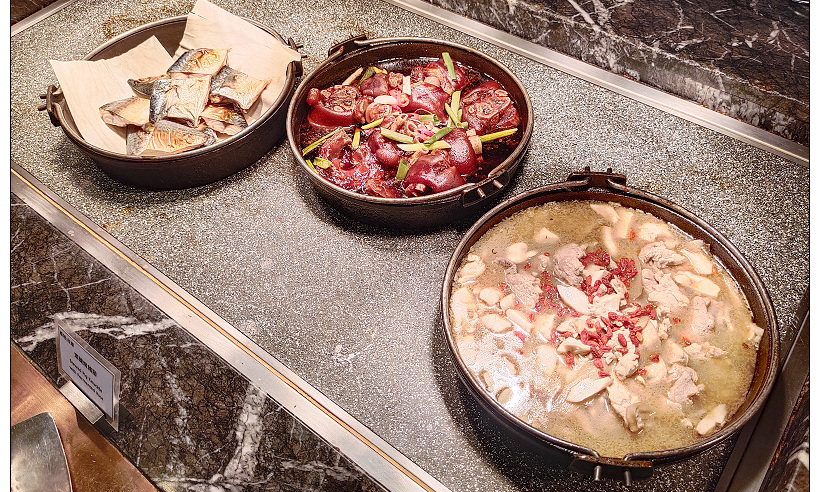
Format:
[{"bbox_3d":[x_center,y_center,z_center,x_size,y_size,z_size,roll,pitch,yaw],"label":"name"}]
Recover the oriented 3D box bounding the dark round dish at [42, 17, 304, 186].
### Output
[{"bbox_3d":[-0.350,-0.239,0.939,0.388,0.073,0.357,-1,54,1],"label":"dark round dish"}]

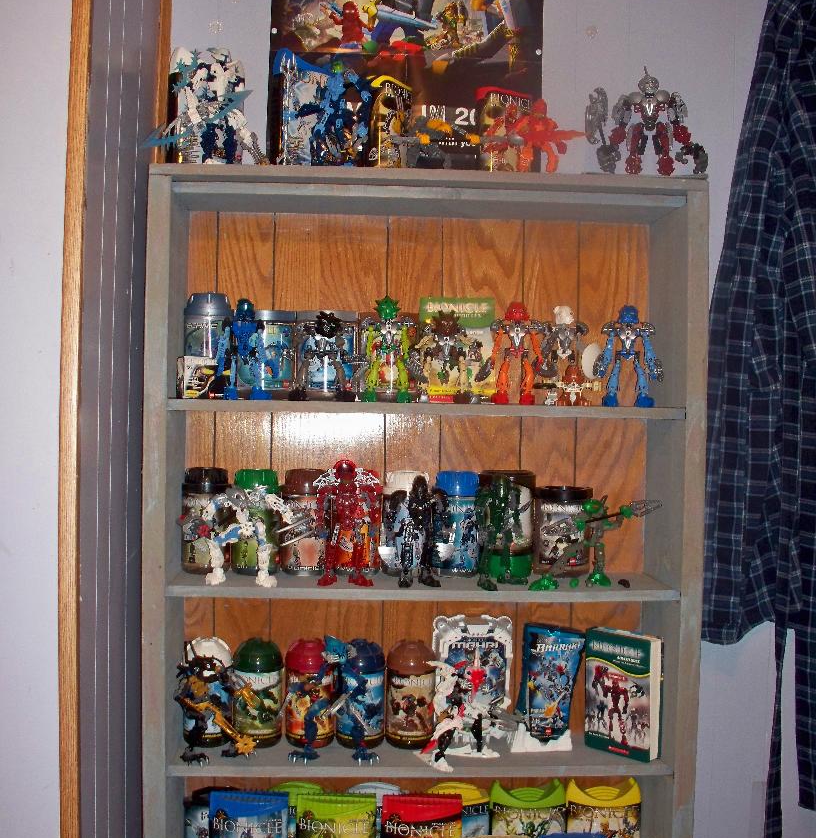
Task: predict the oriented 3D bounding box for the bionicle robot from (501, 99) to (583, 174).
[{"bbox_3d":[0.220,-0.465,1.812,0.130,0.118,0.090,1,1,-9],"label":"bionicle robot"}]

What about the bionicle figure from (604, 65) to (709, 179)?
[{"bbox_3d":[0.398,-0.487,1.821,0.200,0.187,0.100,1,1,-3],"label":"bionicle figure"}]

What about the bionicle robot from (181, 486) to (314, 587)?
[{"bbox_3d":[-0.267,0.195,1.828,0.215,0.167,0.100,1,1,-4],"label":"bionicle robot"}]

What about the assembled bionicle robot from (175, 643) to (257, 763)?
[{"bbox_3d":[-0.312,0.458,1.803,0.138,0.194,0.100,1,1,-13],"label":"assembled bionicle robot"}]

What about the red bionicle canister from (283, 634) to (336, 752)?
[{"bbox_3d":[-0.168,0.468,1.896,0.085,0.181,0.085,1,1,-3],"label":"red bionicle canister"}]

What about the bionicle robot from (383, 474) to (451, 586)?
[{"bbox_3d":[0.015,0.183,1.818,0.117,0.176,0.083,1,1,-8],"label":"bionicle robot"}]

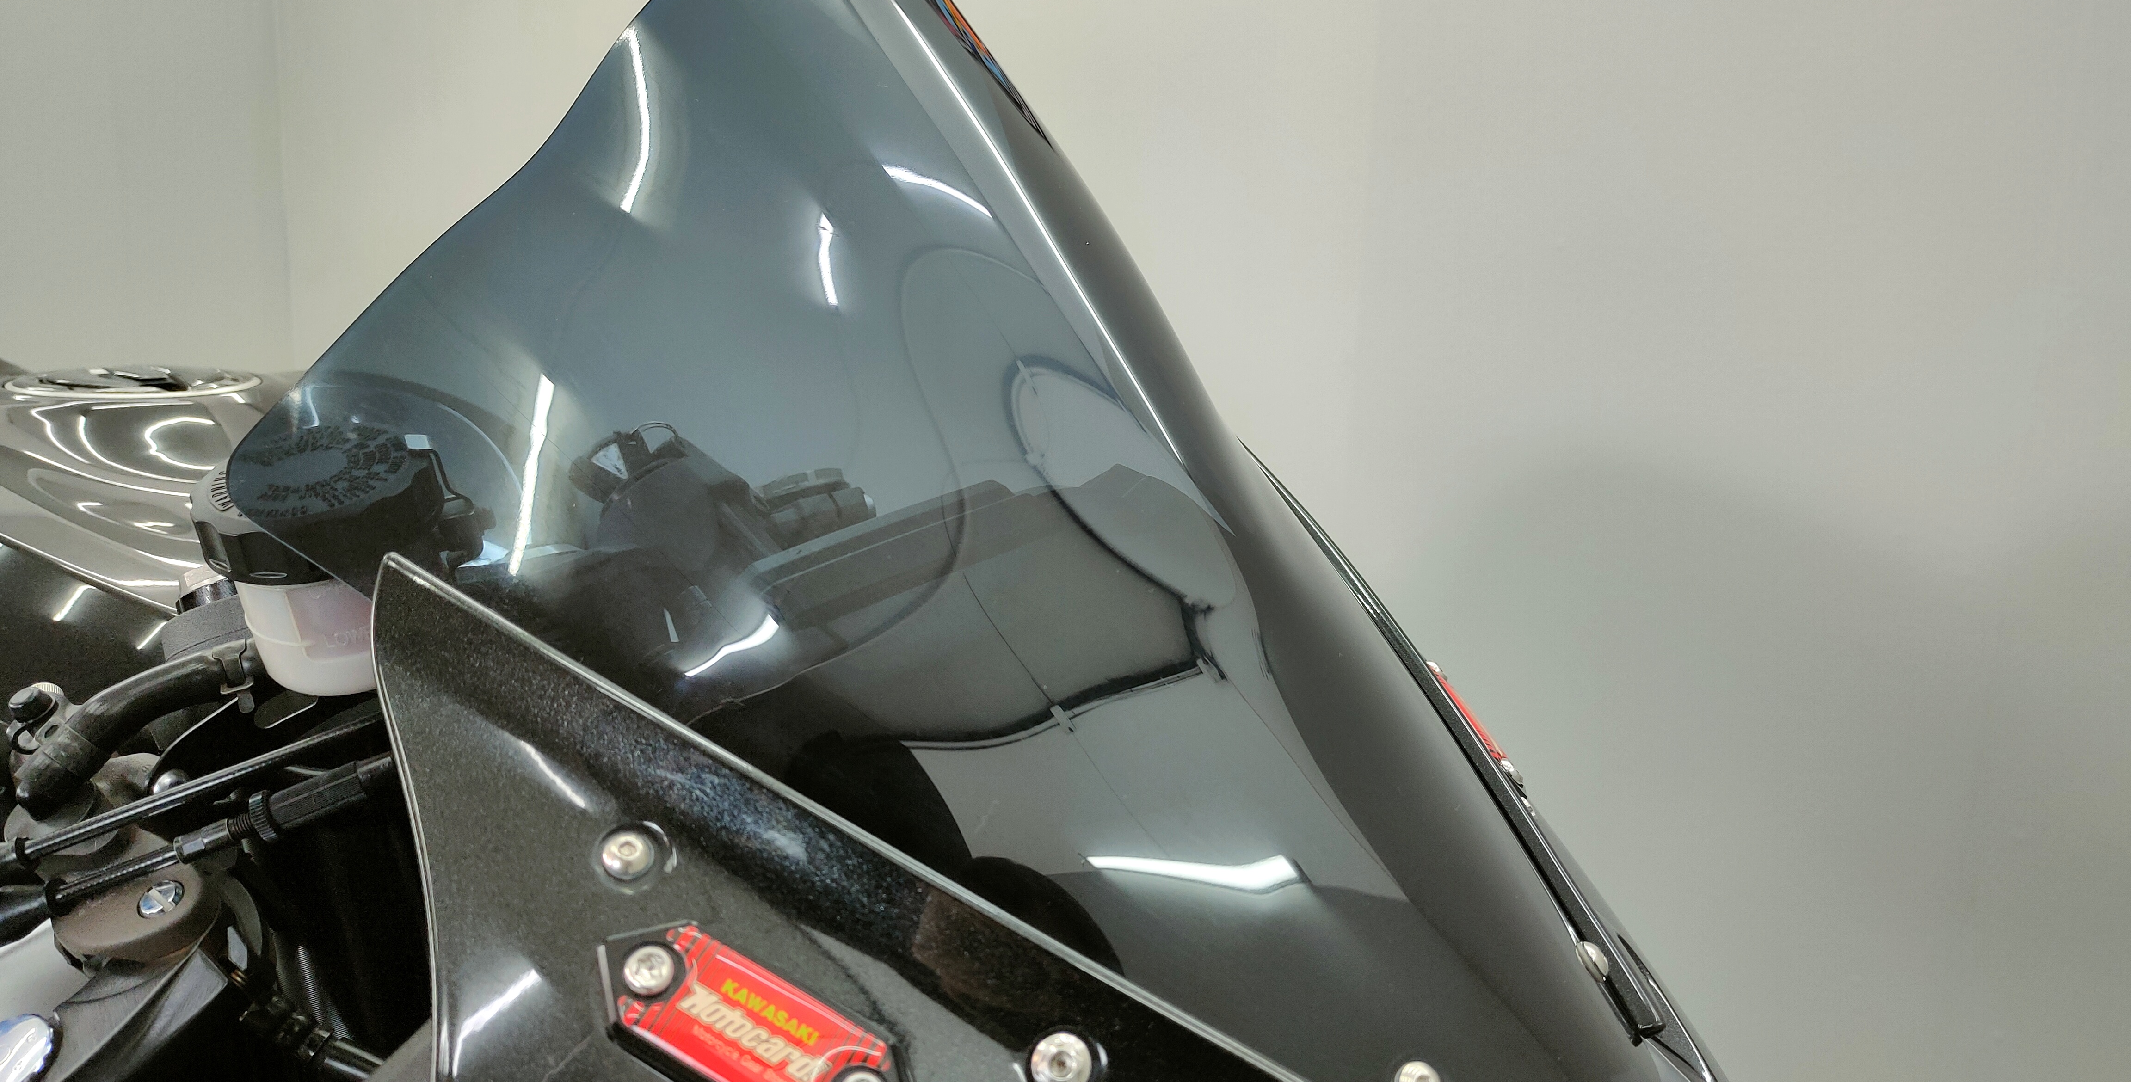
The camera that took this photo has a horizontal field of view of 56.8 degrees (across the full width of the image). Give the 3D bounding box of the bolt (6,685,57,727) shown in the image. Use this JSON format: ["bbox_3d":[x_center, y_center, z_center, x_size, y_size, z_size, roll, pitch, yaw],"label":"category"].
[{"bbox_3d":[-0.273,0.044,0.520,0.010,0.008,0.010,-31,35,-14],"label":"bolt"}]

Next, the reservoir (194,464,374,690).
[{"bbox_3d":[-0.196,0.006,0.531,0.063,0.059,0.063,-15,33,-16],"label":"reservoir"}]

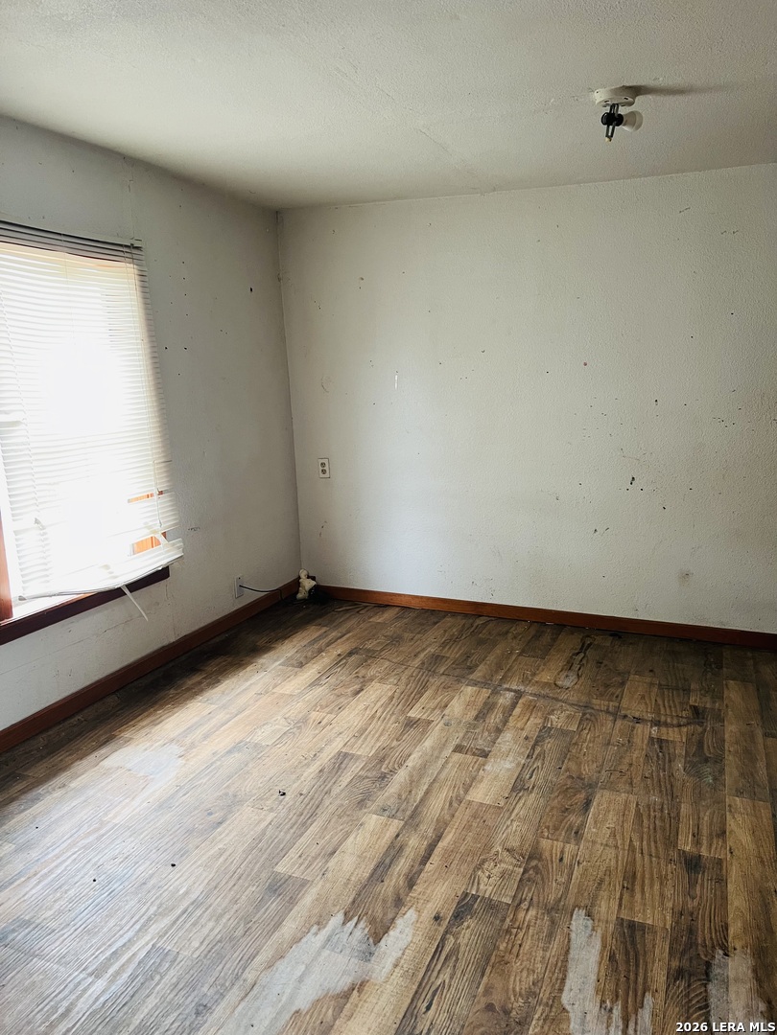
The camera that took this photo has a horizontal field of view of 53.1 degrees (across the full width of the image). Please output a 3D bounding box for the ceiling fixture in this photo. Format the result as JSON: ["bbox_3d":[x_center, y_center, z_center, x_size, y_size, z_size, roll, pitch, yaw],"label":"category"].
[{"bbox_3d":[0.712,-1.244,2.402,0.150,0.140,0.122,-1,11,0],"label":"ceiling fixture"}]

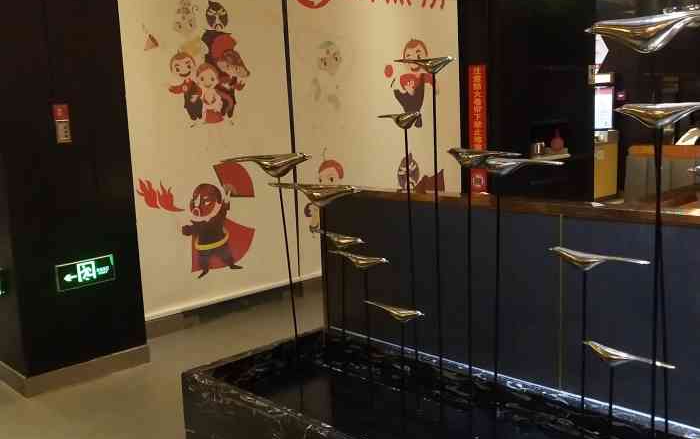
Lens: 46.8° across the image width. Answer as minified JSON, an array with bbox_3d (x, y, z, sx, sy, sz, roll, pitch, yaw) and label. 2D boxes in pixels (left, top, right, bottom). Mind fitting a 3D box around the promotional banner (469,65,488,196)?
[{"bbox_3d":[1.236,-0.868,7.775,0.020,1.200,0.190,-10,12,-44],"label":"promotional banner"}]

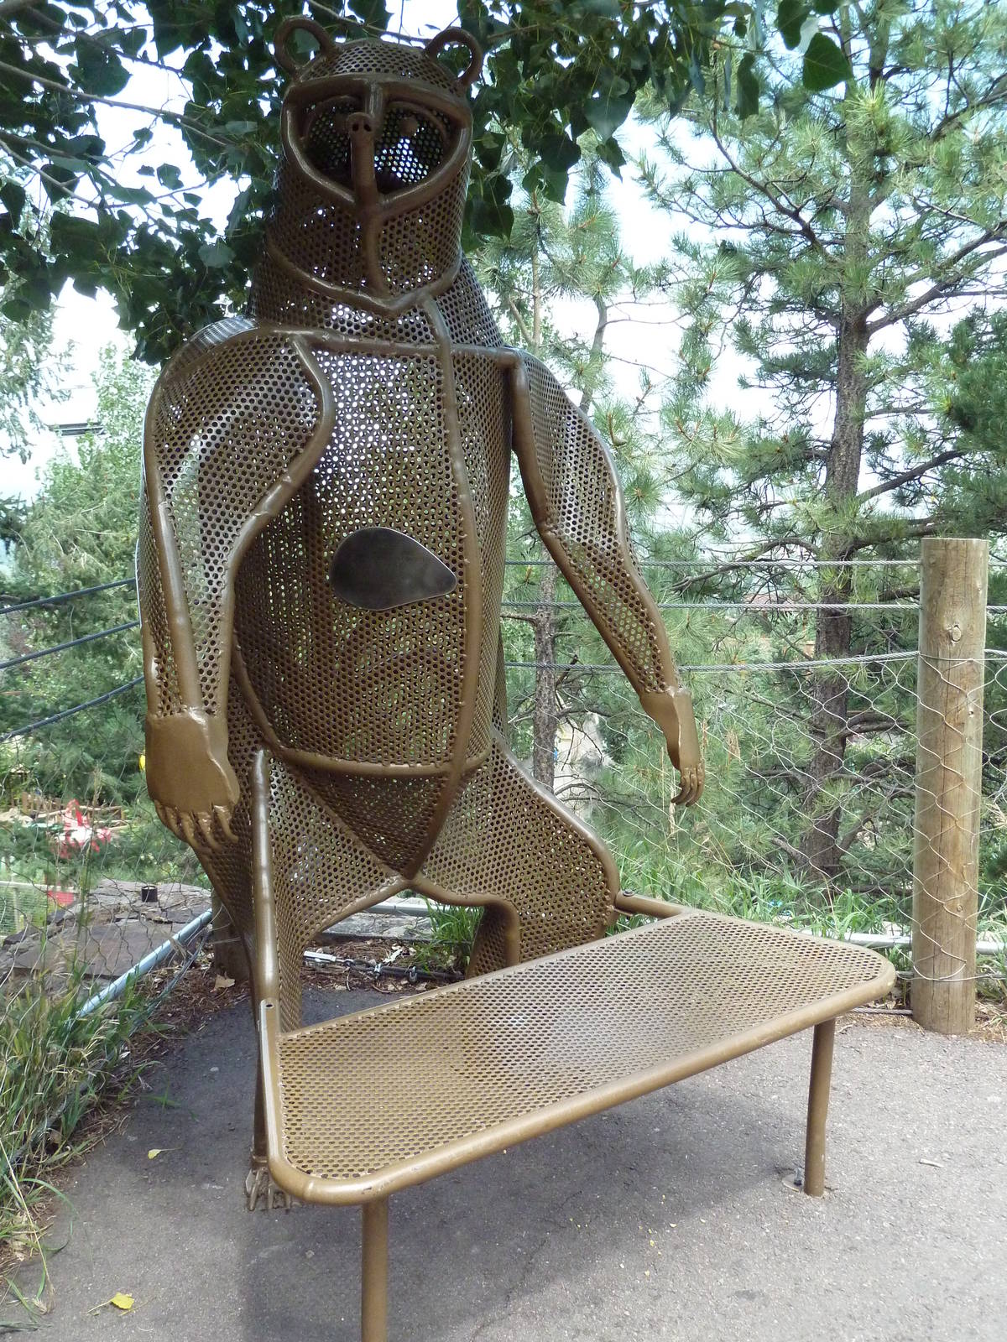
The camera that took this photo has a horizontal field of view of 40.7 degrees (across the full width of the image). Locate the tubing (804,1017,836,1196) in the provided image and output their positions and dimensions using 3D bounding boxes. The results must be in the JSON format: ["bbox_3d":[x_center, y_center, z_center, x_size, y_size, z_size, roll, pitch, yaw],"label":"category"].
[{"bbox_3d":[0.576,0.790,2.472,0.036,0.352,0.036,1,12,0],"label":"tubing"}]

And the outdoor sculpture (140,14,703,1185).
[{"bbox_3d":[-0.221,-0.135,2.644,1.022,2.095,0.783,-8,15,-33],"label":"outdoor sculpture"}]

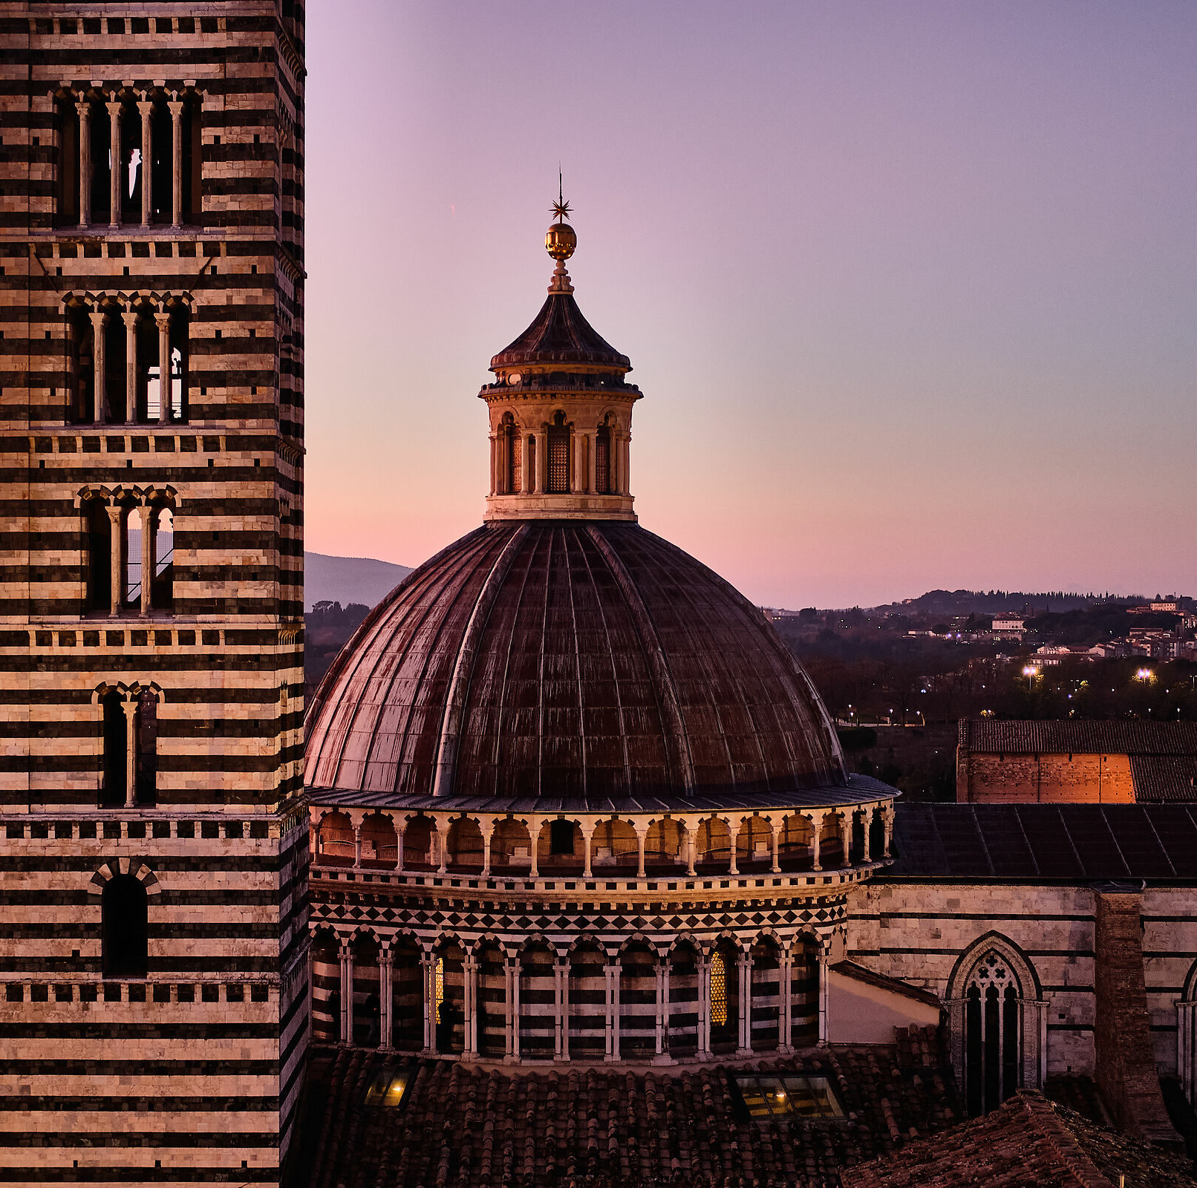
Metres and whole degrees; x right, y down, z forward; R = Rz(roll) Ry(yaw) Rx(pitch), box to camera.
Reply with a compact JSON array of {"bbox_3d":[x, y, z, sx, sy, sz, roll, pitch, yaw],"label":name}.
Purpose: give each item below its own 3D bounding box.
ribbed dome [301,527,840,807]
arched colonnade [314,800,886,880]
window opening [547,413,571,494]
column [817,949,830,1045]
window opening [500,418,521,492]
[{"bbox_3d":[-1.040,1.950,85.000,18.400,8.500,18.200,0,0,0],"label":"ribbed dome"},{"bbox_3d":[-0.900,7.300,85.000,20.600,2.000,20.400,0,0,0],"label":"arched colonnade"},{"bbox_3d":[-1.252,-4.440,82.800,0.800,2.550,0.350,0,0,0],"label":"window opening"},{"bbox_3d":[6.814,12.219,79.500,0.360,3.000,0.360,0,0,0],"label":"column"},{"bbox_3d":[-2.811,-4.406,83.400,0.800,2.550,0.350,0,0,45],"label":"window opening"}]

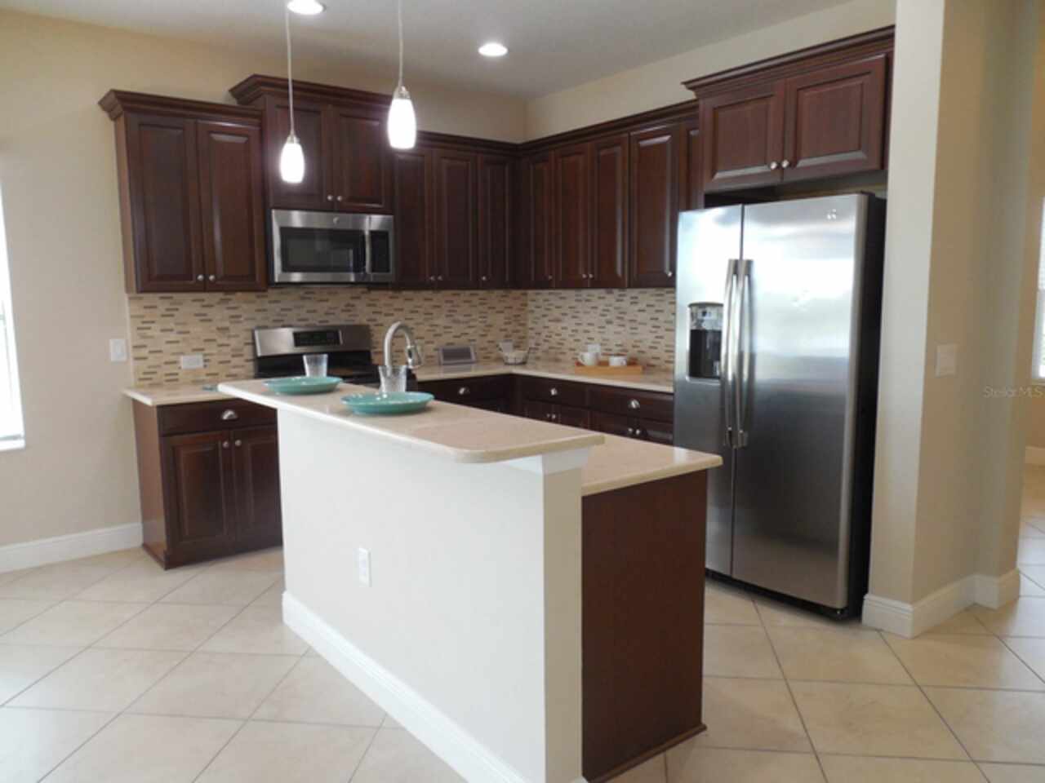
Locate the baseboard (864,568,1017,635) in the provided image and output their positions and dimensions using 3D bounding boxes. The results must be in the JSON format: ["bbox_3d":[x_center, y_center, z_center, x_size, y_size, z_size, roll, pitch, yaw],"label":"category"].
[{"bbox_3d":[1.872,0.900,3.341,0.845,0.137,0.305,-6,9,-38],"label":"baseboard"}]

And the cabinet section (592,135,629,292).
[{"bbox_3d":[0.665,-1.115,4.728,0.331,0.919,0.323,-6,9,-37],"label":"cabinet section"}]

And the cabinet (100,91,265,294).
[{"bbox_3d":[-1.860,-1.060,4.204,0.756,1.004,0.348,-6,9,-38],"label":"cabinet"}]

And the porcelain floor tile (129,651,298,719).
[{"bbox_3d":[-1.115,1.075,2.774,0.456,0.010,0.456,0,7,7],"label":"porcelain floor tile"}]

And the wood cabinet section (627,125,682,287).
[{"bbox_3d":[0.888,-1.080,4.440,0.331,0.921,0.408,-6,9,-37],"label":"wood cabinet section"}]

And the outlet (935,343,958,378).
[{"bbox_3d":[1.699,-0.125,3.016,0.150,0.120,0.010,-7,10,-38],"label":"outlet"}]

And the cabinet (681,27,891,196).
[{"bbox_3d":[1.417,-1.250,3.597,0.640,0.550,1.040,-7,10,-38],"label":"cabinet"}]

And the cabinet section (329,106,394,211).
[{"bbox_3d":[-1.085,-1.427,4.724,0.432,0.621,0.364,-6,9,-37],"label":"cabinet section"}]

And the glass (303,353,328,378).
[{"bbox_3d":[-0.879,-0.100,3.195,0.098,0.120,0.098,-7,10,-38],"label":"glass"}]

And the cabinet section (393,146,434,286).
[{"bbox_3d":[-0.811,-1.135,4.992,0.309,0.901,0.331,-6,9,-37],"label":"cabinet section"}]

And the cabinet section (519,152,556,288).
[{"bbox_3d":[0.231,-1.182,5.289,0.331,0.918,0.400,-6,9,-37],"label":"cabinet section"}]

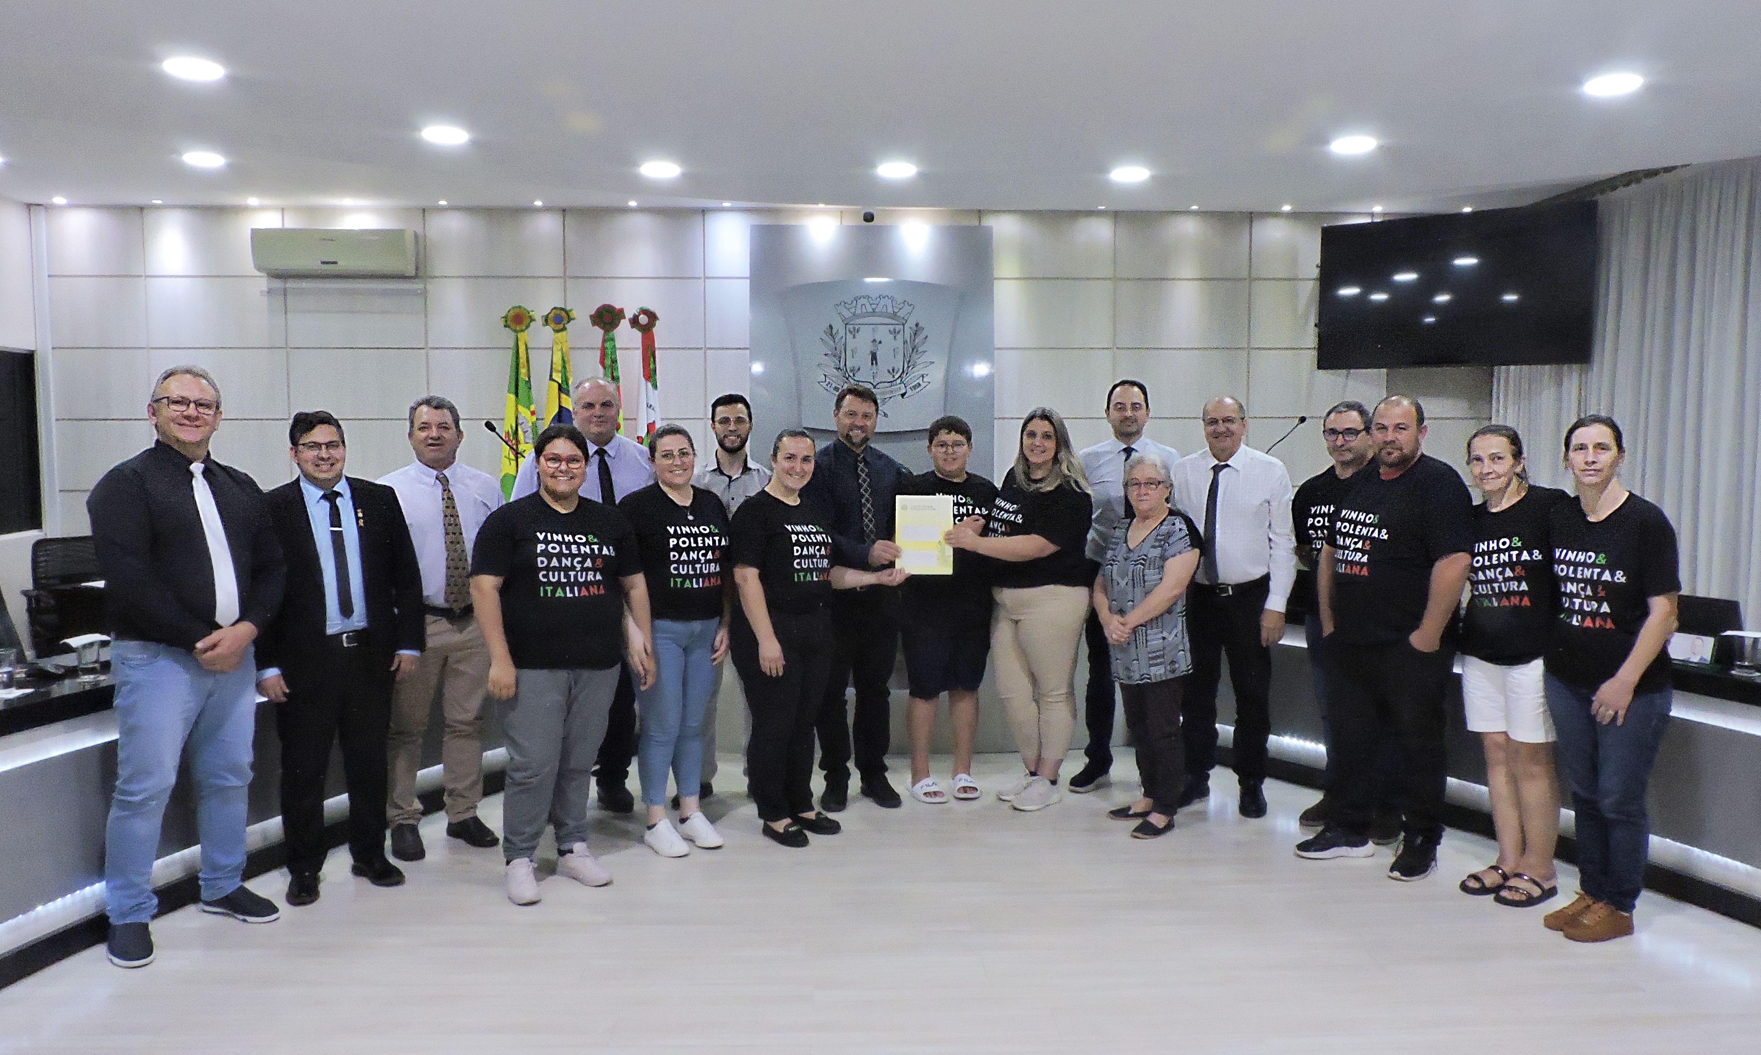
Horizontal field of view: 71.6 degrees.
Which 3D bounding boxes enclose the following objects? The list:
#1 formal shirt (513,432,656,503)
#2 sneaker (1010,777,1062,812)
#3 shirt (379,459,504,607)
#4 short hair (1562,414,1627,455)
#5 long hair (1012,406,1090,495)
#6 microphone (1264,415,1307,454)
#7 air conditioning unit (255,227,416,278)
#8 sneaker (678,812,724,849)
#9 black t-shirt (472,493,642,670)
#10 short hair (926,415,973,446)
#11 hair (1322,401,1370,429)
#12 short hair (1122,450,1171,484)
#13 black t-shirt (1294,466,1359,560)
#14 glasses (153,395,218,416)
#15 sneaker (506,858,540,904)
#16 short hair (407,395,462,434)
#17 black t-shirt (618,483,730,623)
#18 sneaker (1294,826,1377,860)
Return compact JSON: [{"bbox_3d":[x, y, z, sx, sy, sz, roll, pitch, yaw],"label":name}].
[{"bbox_3d":[-1.236,-0.075,5.179,0.580,0.660,0.340,-2,5,-24],"label":"formal shirt"},{"bbox_3d":[0.662,1.126,5.164,0.255,0.105,0.098,-3,5,-33],"label":"sneaker"},{"bbox_3d":[-1.718,0.029,4.758,0.510,0.590,0.290,-3,5,-32],"label":"shirt"},{"bbox_3d":[2.262,-0.290,3.865,0.175,0.165,0.200,3,5,36],"label":"short hair"},{"bbox_3d":[0.737,-0.331,5.298,0.300,0.380,0.250,1,5,14],"label":"long hair"},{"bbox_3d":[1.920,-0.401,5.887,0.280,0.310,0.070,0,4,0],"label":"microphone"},{"bbox_3d":[-3.297,-1.660,7.439,0.940,0.280,0.210,0,4,-2],"label":"air conditioning unit"},{"bbox_3d":[-0.691,1.138,4.692,0.095,0.105,0.255,-2,5,-27],"label":"sneaker"},{"bbox_3d":[-1.129,0.181,4.274,0.590,0.610,0.380,-2,5,-27],"label":"black t-shirt"},{"bbox_3d":[0.295,-0.397,5.196,0.185,0.165,0.205,0,4,3],"label":"short hair"},{"bbox_3d":[1.857,-0.422,4.822,0.170,0.160,0.200,3,5,34],"label":"hair"},{"bbox_3d":[1.047,-0.208,4.769,0.190,0.175,0.205,2,5,20],"label":"short hair"},{"bbox_3d":[1.884,0.052,4.897,0.300,0.650,0.500,-4,6,-45],"label":"black t-shirt"},{"bbox_3d":[-2.078,-0.367,3.662,0.142,0.050,0.145,0,6,-43],"label":"glasses"},{"bbox_3d":[-1.250,1.206,4.225,0.100,0.115,0.260,-2,5,-24],"label":"sneaker"},{"bbox_3d":[-1.738,-0.431,4.753,0.185,0.170,0.210,-2,5,-24],"label":"short hair"},{"bbox_3d":[-0.808,0.099,4.747,0.460,0.560,0.290,-3,5,-34],"label":"black t-shirt"},{"bbox_3d":[1.685,1.144,4.515,0.295,0.115,0.110,-1,4,-6],"label":"sneaker"}]

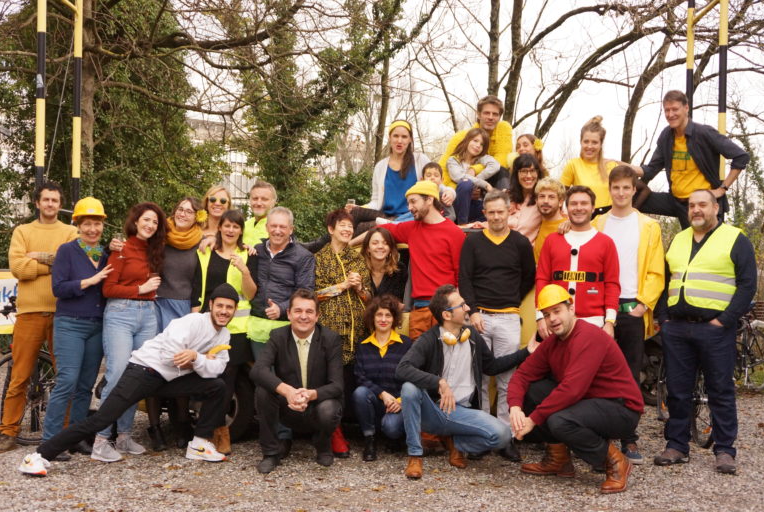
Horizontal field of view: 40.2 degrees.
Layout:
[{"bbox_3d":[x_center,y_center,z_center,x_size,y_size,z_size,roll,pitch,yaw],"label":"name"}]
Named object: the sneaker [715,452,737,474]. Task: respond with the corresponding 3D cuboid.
[{"bbox_3d":[2.129,1.278,6.470,0.115,0.120,0.300,1,0,12],"label":"sneaker"}]

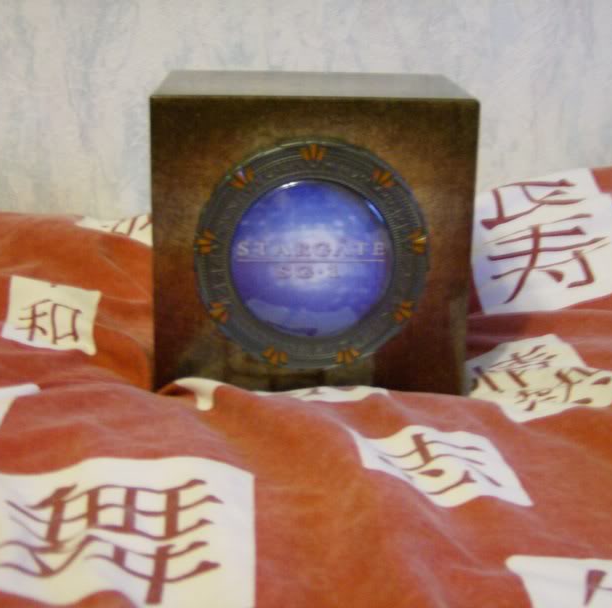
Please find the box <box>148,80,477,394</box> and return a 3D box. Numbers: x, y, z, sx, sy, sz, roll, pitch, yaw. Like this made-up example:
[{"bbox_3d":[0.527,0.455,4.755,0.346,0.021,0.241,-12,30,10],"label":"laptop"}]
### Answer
[{"bbox_3d":[0.002,-0.052,0.760,0.205,0.206,0.157,0,18,-2],"label":"box"}]

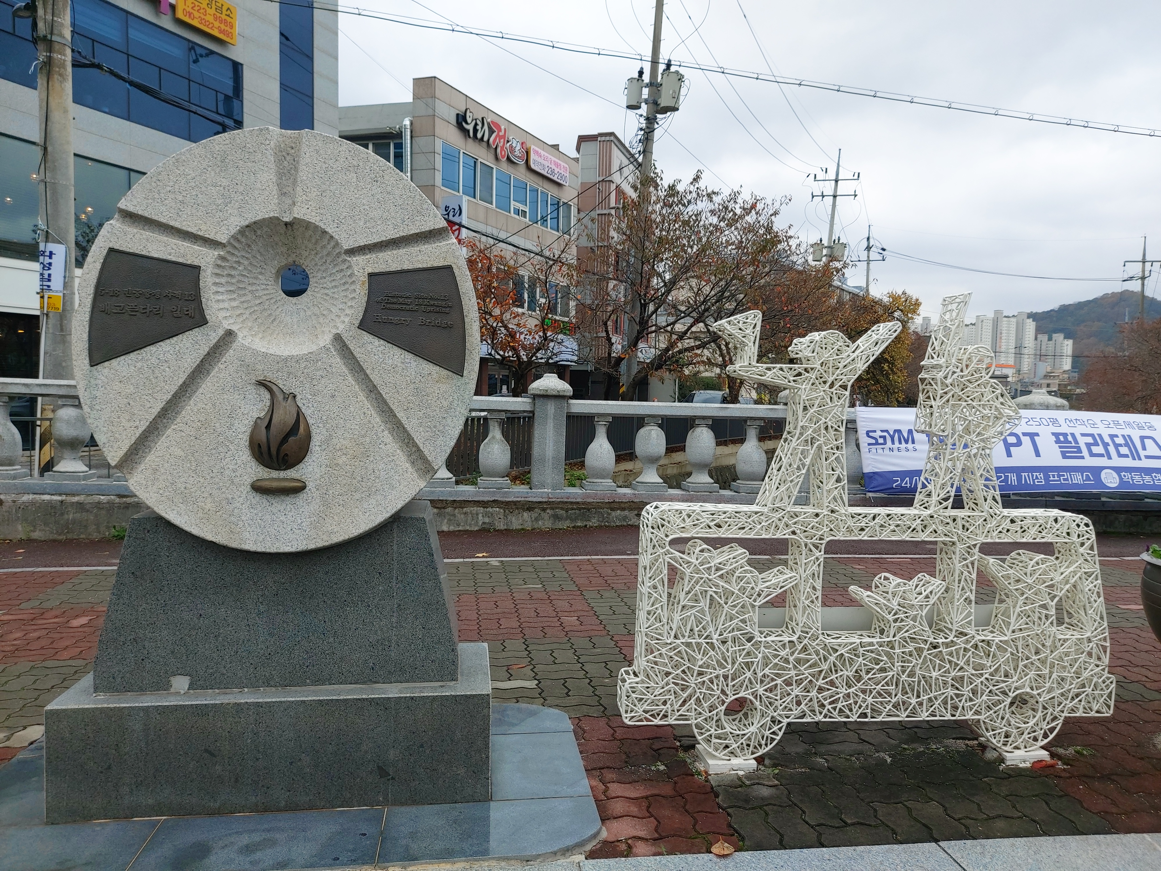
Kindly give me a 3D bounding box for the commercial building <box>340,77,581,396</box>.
[{"bbox_3d":[-6.931,-5.895,33.626,10.000,11.630,10.530,2,3,25],"label":"commercial building"}]

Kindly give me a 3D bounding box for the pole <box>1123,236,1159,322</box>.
[{"bbox_3d":[40.625,-7.577,60.821,2.500,13.590,0.800,2,3,25],"label":"pole"}]

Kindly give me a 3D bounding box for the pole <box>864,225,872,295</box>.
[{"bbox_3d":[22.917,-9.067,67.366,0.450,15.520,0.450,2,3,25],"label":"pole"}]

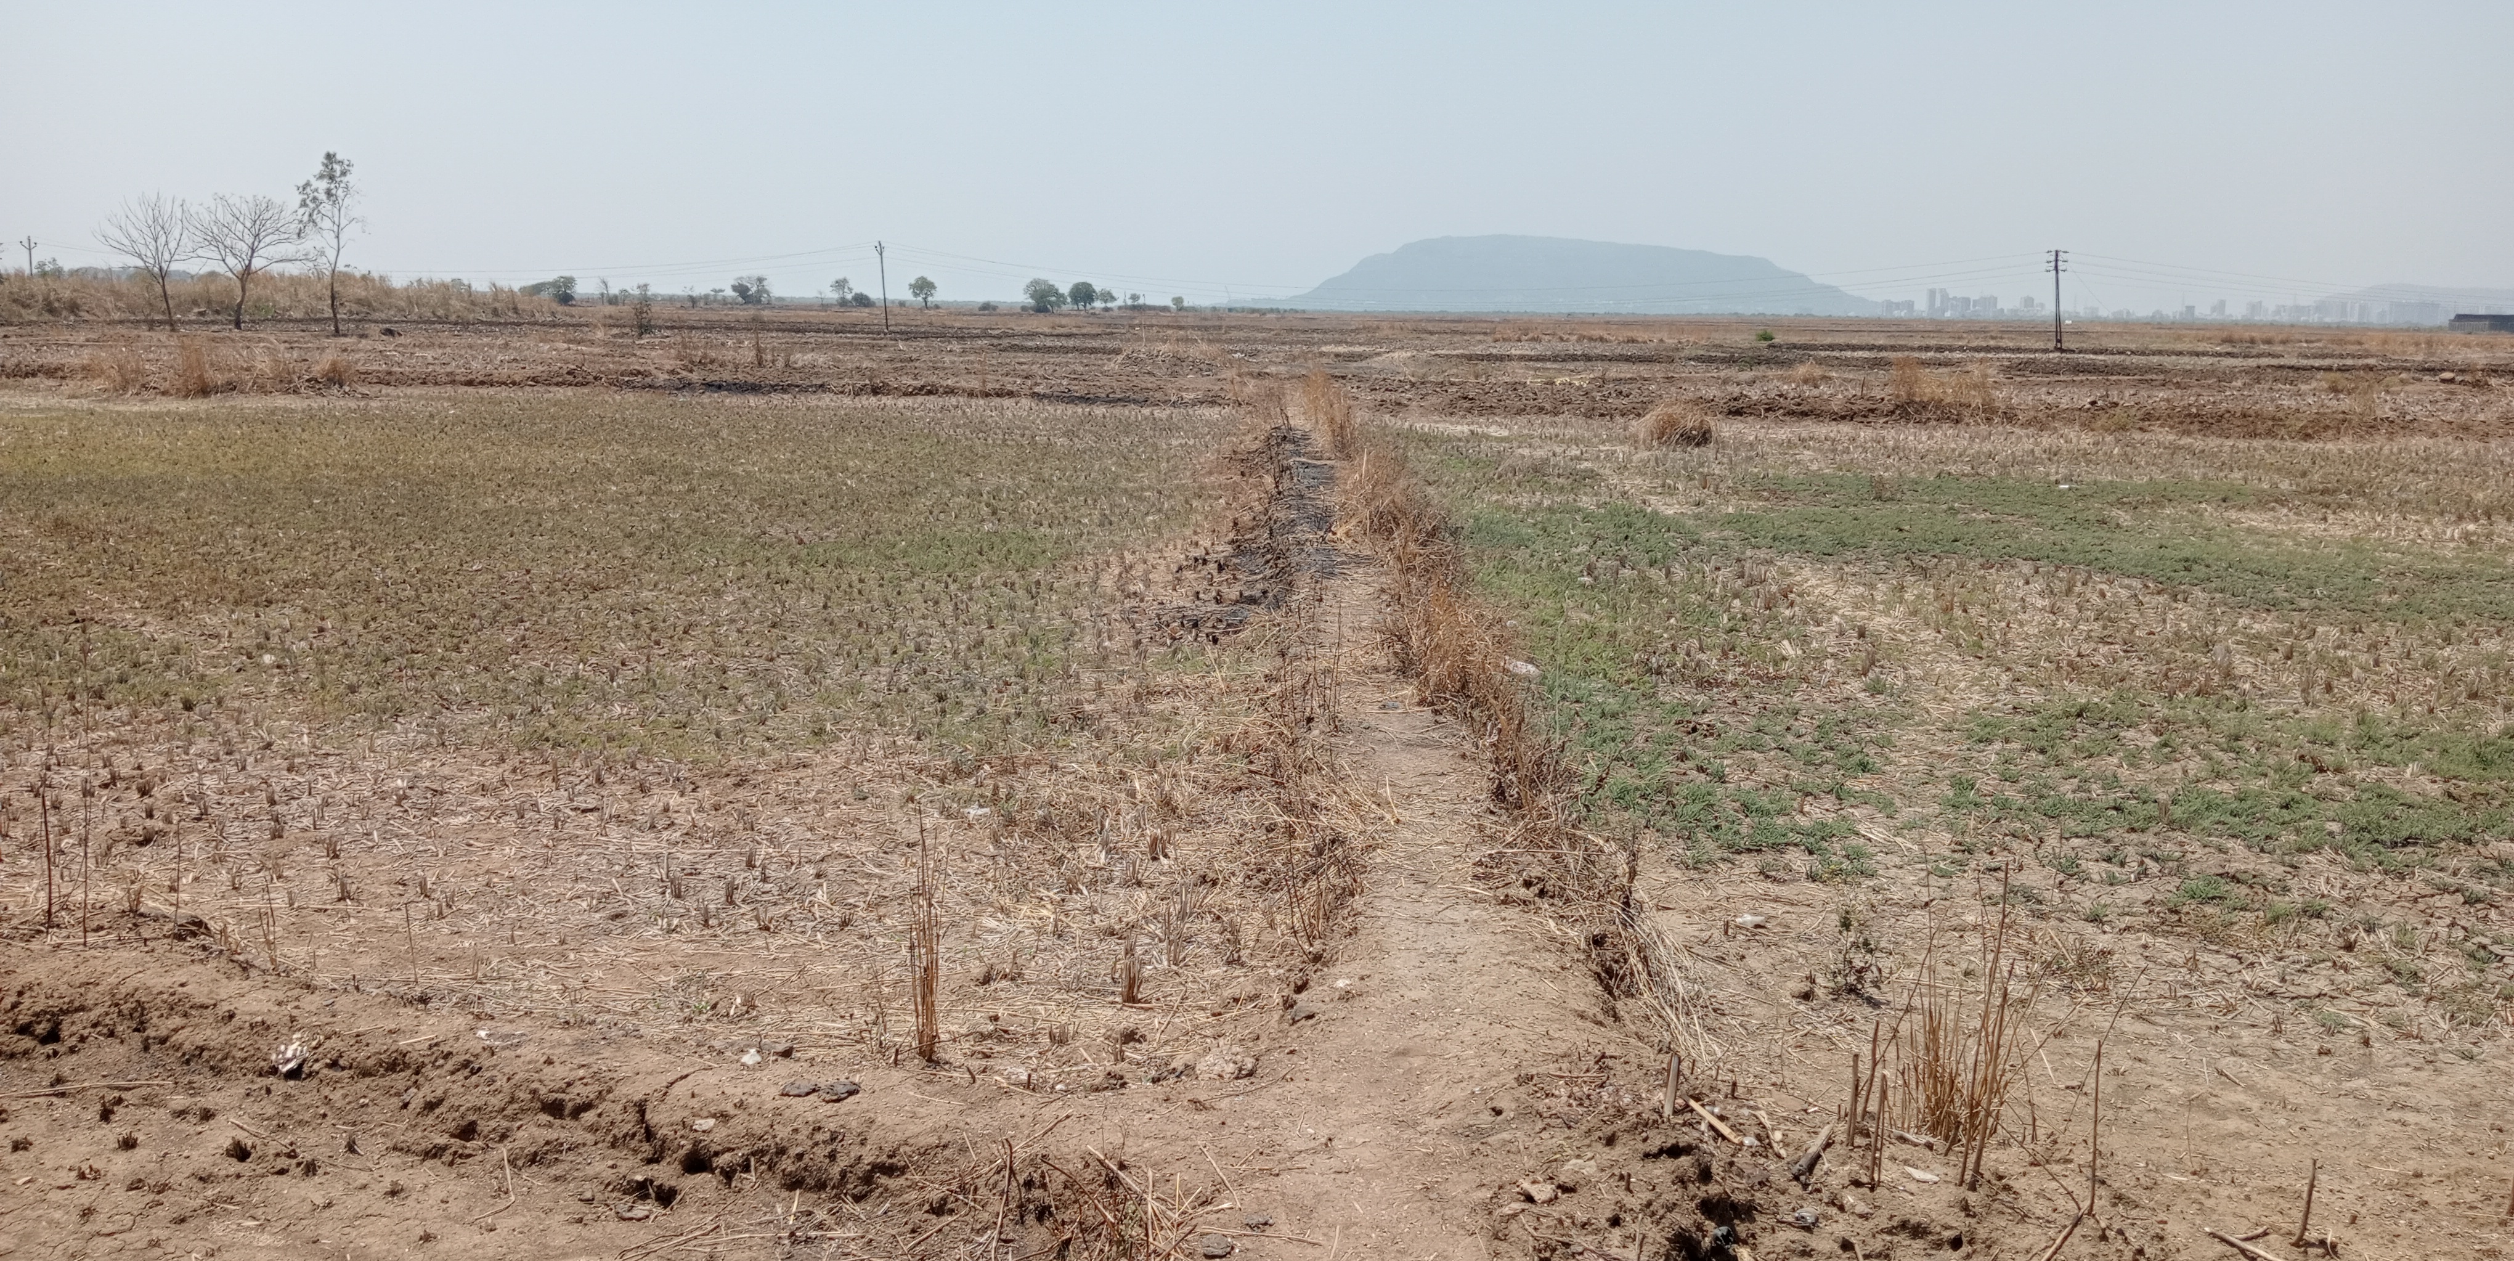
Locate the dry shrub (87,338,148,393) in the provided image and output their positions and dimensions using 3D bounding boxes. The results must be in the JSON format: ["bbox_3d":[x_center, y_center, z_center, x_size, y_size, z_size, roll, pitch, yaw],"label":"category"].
[{"bbox_3d":[-19.053,-4.432,34.005,0.889,0.897,0.800,-4,10,-29],"label":"dry shrub"}]

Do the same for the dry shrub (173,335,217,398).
[{"bbox_3d":[-17.472,-4.340,33.425,0.659,0.980,0.650,-4,10,-27],"label":"dry shrub"}]

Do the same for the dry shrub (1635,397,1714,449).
[{"bbox_3d":[5.513,-2.733,26.764,1.038,0.620,0.900,3,9,11],"label":"dry shrub"}]

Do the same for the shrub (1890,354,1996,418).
[{"bbox_3d":[11.699,-4.175,34.708,1.781,1.011,1.100,4,9,18],"label":"shrub"}]

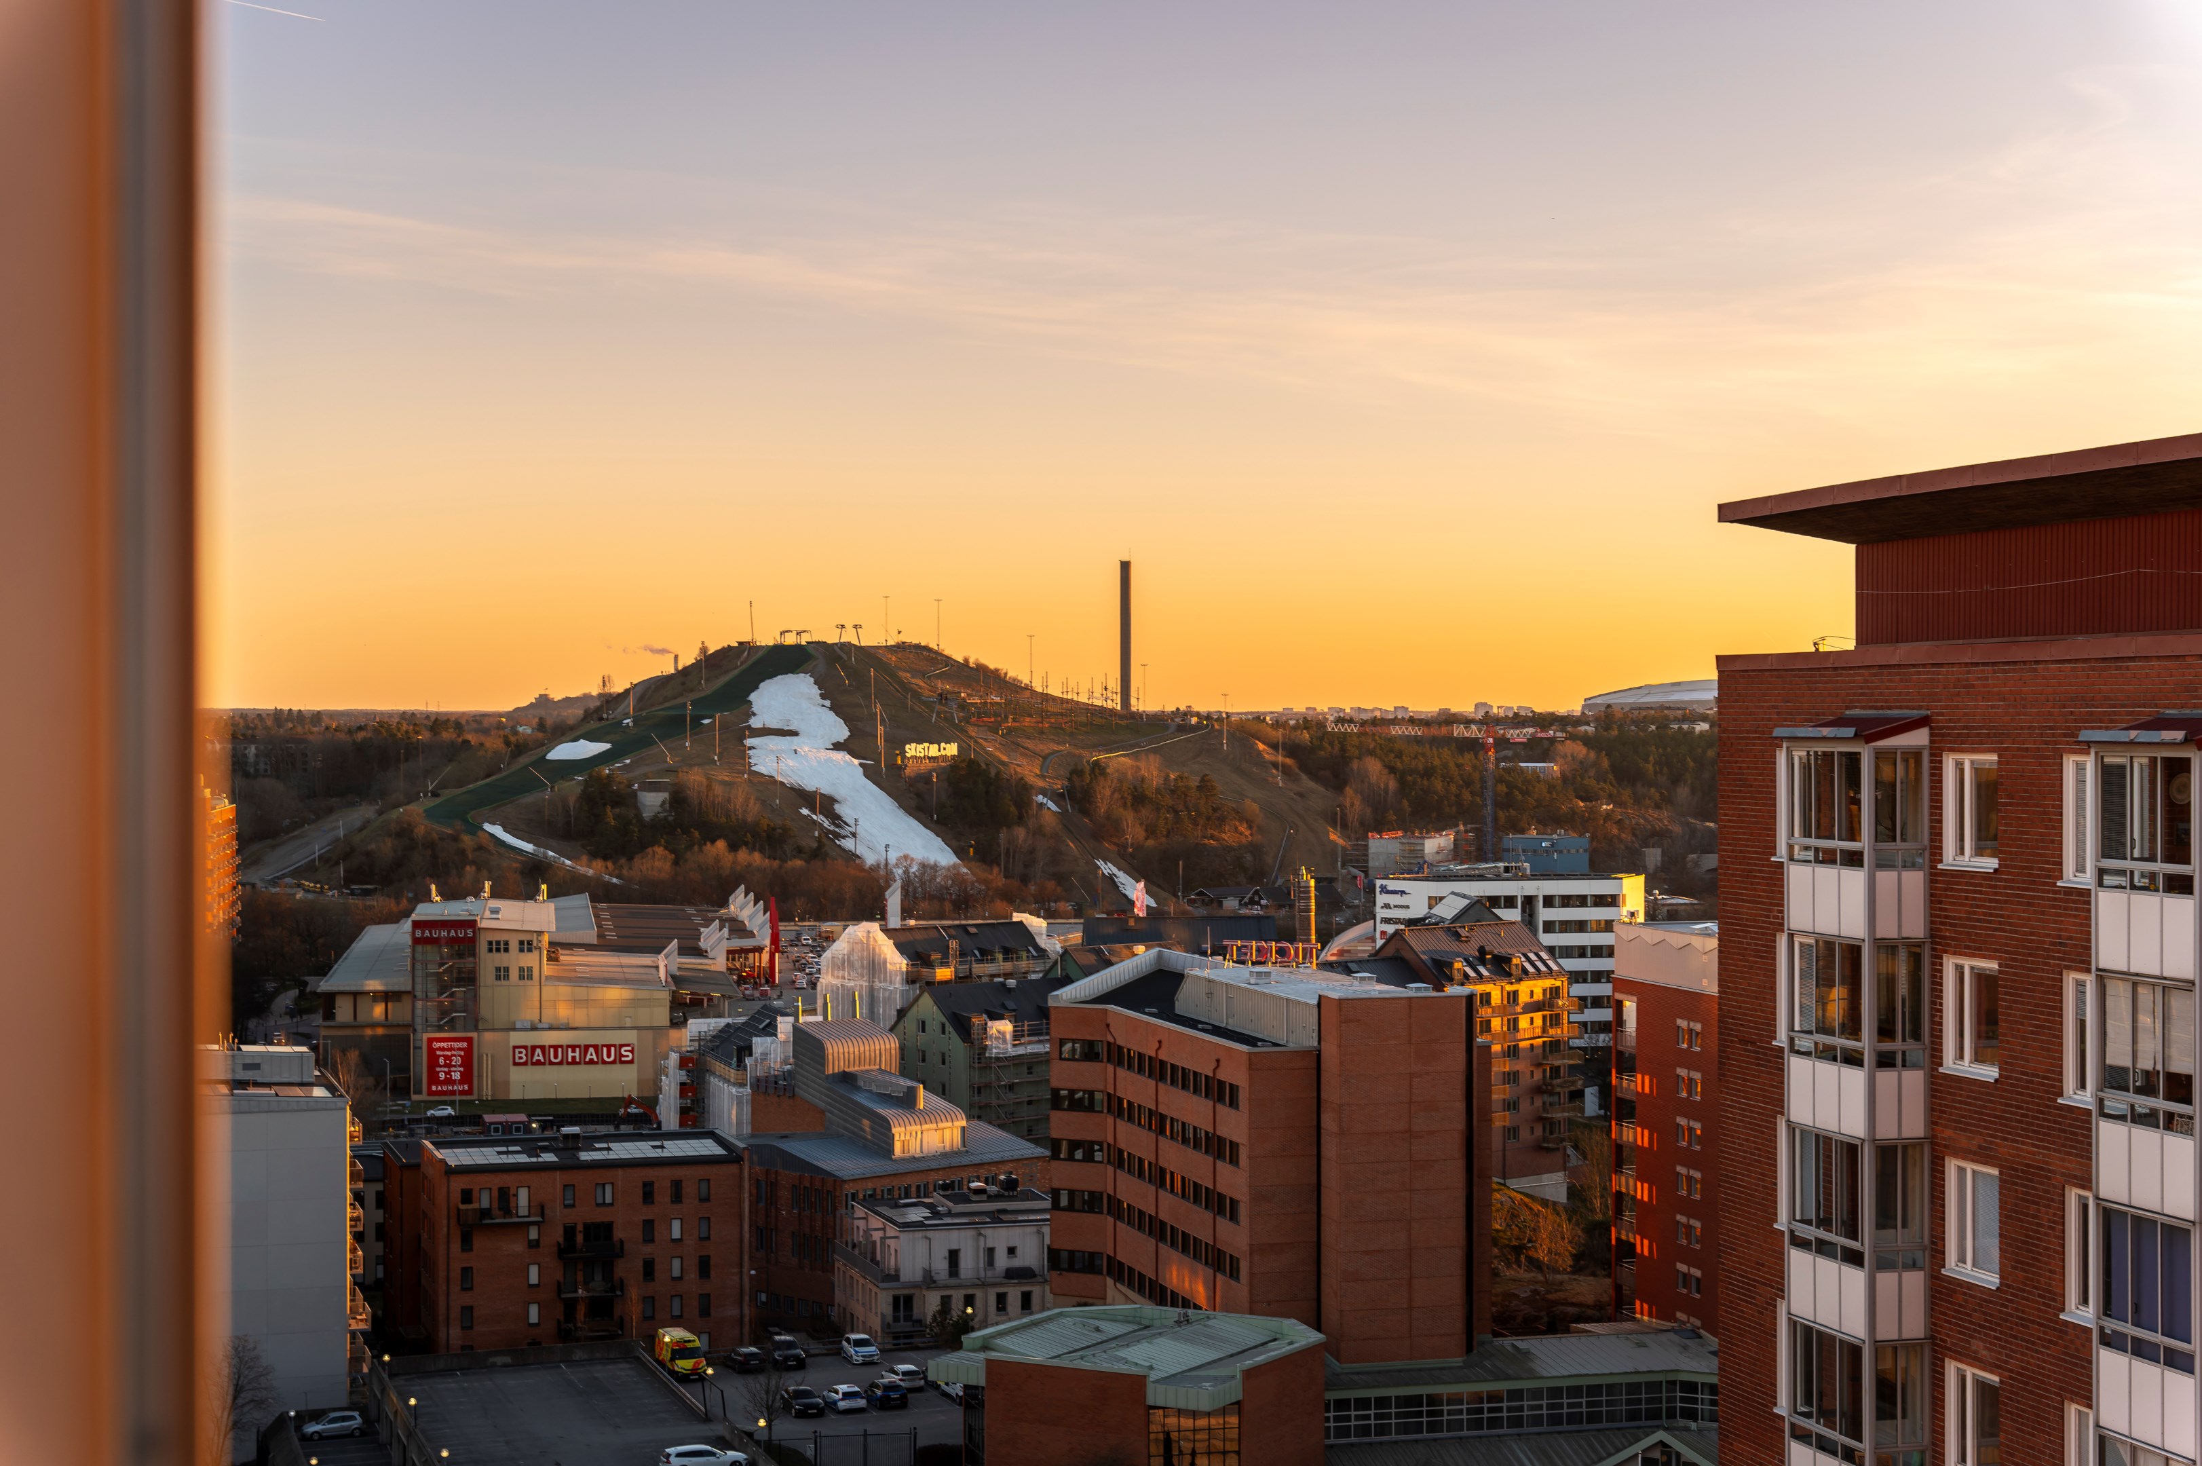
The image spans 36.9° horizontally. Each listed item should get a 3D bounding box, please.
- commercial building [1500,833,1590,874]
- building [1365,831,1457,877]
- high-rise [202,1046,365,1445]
[{"bbox_3d":[108.150,35.300,801.000,14.700,20.500,17.000,0,1,37],"label":"commercial building"},{"bbox_3d":[74.300,35.200,787.200,14.000,21.500,22.000,0,0,24],"label":"building"},{"bbox_3d":[-56.900,33.300,220.400,13.700,24.600,19.300,0,0,-19],"label":"high-rise"}]

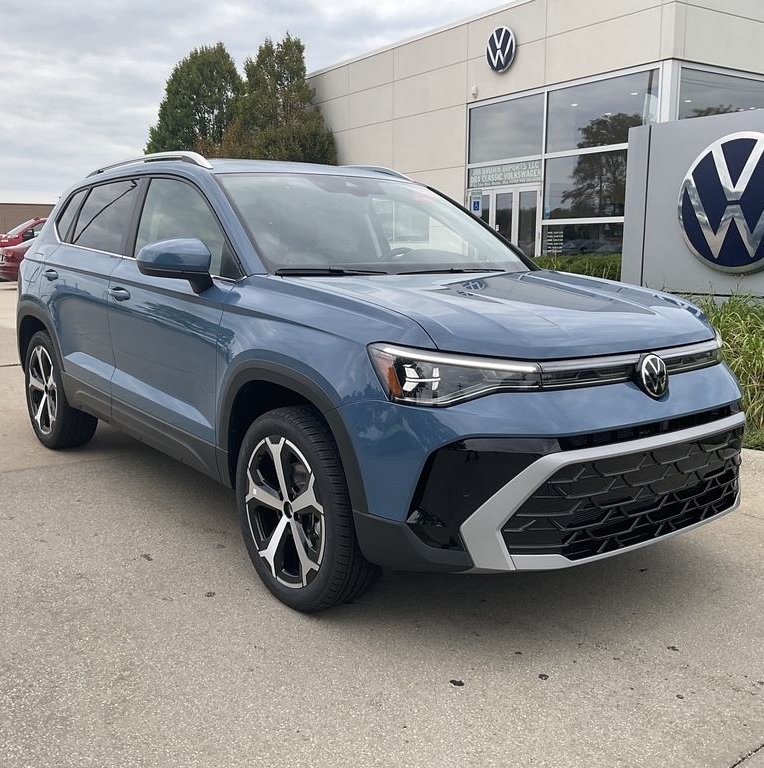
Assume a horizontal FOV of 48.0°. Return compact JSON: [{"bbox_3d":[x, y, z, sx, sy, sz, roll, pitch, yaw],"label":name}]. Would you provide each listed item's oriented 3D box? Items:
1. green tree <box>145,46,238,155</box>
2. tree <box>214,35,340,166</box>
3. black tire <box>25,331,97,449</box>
[{"bbox_3d":[-6.417,-7.956,30.000,4.200,7.900,4.200,0,9,0],"label":"green tree"},{"bbox_3d":[-3.133,-6.595,25.063,3.600,6.860,3.500,-1,10,-7],"label":"tree"},{"bbox_3d":[-1.899,0.028,5.080,0.225,0.680,0.680,-6,12,-37],"label":"black tire"}]

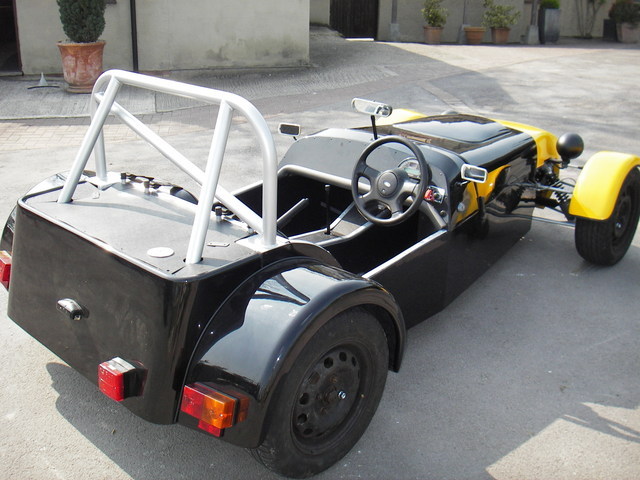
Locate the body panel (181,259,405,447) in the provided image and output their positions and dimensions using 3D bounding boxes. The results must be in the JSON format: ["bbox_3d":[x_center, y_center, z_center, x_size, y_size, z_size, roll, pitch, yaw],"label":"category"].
[{"bbox_3d":[-0.066,0.334,2.307,0.291,0.446,0.781,20,30,40],"label":"body panel"}]

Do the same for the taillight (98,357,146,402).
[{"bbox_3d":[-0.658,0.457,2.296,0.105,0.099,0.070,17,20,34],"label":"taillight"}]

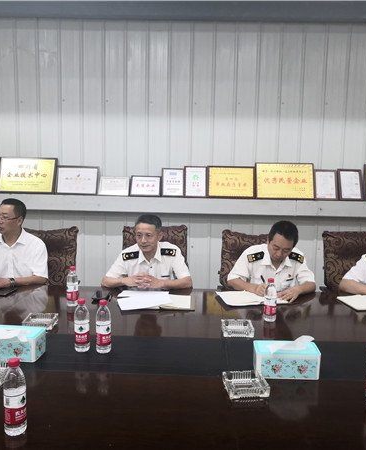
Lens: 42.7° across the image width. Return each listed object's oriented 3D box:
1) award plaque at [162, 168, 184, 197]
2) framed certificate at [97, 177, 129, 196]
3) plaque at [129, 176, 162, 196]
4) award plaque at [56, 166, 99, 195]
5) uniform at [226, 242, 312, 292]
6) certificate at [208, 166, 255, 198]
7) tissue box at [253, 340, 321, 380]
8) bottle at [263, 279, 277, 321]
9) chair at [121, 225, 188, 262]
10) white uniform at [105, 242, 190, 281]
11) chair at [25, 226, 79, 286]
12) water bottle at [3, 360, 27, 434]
[{"bbox_3d":[-0.101,-0.422,4.738,0.222,0.315,0.025,1,-12,1],"label":"award plaque"},{"bbox_3d":[-0.715,-0.399,4.851,0.310,0.208,0.020,1,-17,2],"label":"framed certificate"},{"bbox_3d":[-0.377,-0.390,4.738,0.315,0.220,0.025,1,-16,1],"label":"plaque"},{"bbox_3d":[-1.122,-0.473,4.985,0.445,0.310,0.022,1,-14,2],"label":"award plaque"},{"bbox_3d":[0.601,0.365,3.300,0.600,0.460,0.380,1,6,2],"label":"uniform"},{"bbox_3d":[0.513,-0.444,4.937,0.500,0.350,0.025,1,-14,2],"label":"certificate"},{"bbox_3d":[0.406,0.533,1.850,0.242,0.101,0.126,1,6,2],"label":"tissue box"},{"bbox_3d":[0.478,0.409,2.547,0.065,0.232,0.065,1,8,2],"label":"bottle"},{"bbox_3d":[-0.207,0.575,3.639,0.630,1.090,0.690,0,8,-6],"label":"chair"},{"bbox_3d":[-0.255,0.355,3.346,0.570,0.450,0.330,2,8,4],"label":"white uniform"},{"bbox_3d":[-1.140,0.570,3.667,0.600,1.080,0.640,1,6,2],"label":"chair"},{"bbox_3d":[-0.505,0.515,1.408,0.066,0.227,0.066,1,7,1],"label":"water bottle"}]

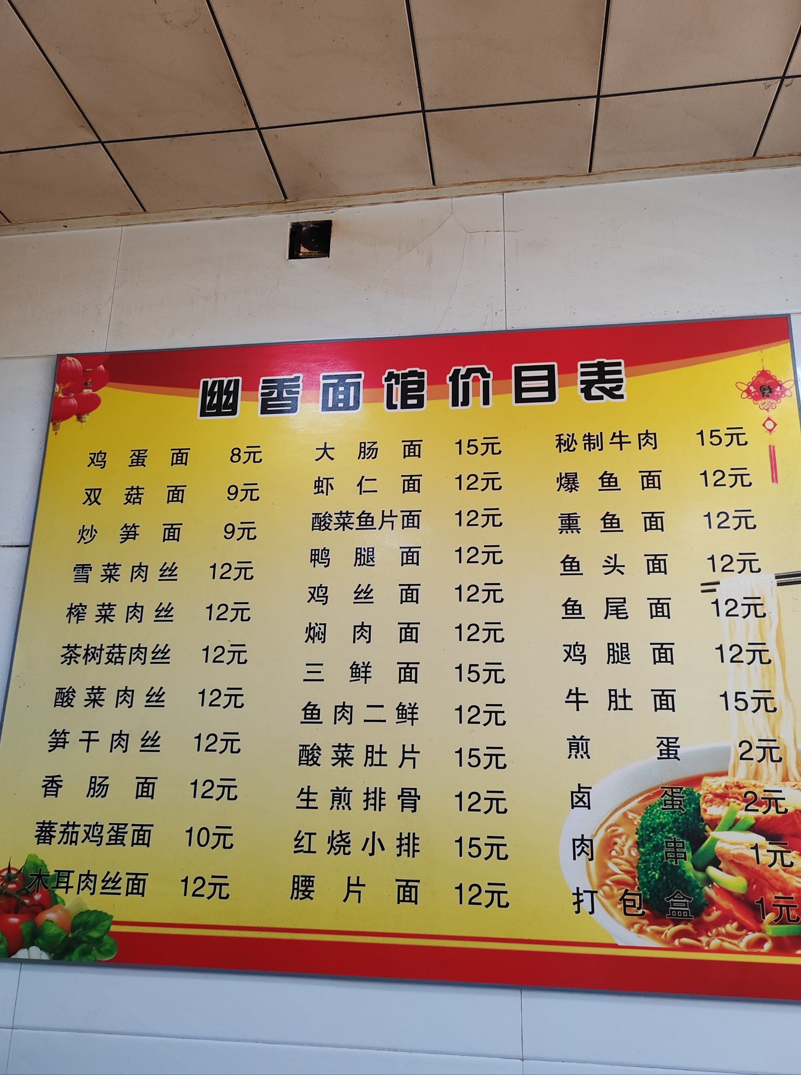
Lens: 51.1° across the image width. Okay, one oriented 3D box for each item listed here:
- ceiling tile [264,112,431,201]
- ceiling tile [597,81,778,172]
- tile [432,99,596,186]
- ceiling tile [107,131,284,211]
[{"bbox_3d":[-0.094,-0.715,1.575,0.294,0.015,0.190,-1,-17,8],"label":"ceiling tile"},{"bbox_3d":[0.496,-0.730,1.490,0.294,0.015,0.182,-1,-17,8],"label":"ceiling tile"},{"bbox_3d":[0.201,-0.723,1.532,0.294,0.015,0.185,-1,-17,8],"label":"tile"},{"bbox_3d":[-0.389,-0.707,1.616,0.294,0.015,0.192,-1,-17,8],"label":"ceiling tile"}]

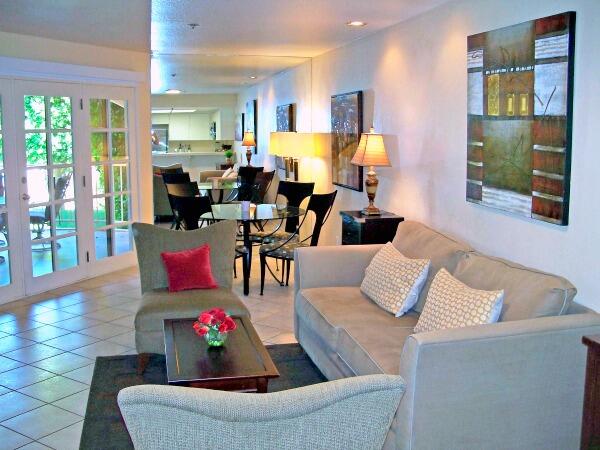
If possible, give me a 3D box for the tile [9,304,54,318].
[{"bbox_3d":[-2.393,0.758,5.641,0.317,0.010,0.317,6,10,31],"label":"tile"}]

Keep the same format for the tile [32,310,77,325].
[{"bbox_3d":[-2.121,0.791,5.488,0.325,0.010,0.325,6,10,32],"label":"tile"}]

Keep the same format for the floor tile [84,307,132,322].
[{"bbox_3d":[-1.666,0.785,5.564,0.325,0.010,0.325,6,10,32],"label":"floor tile"}]

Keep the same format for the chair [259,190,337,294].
[{"bbox_3d":[-0.002,0.172,6.091,0.561,0.996,0.459,6,10,31],"label":"chair"}]

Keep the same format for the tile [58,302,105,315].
[{"bbox_3d":[-1.951,0.752,5.746,0.317,0.010,0.317,6,10,31],"label":"tile"}]

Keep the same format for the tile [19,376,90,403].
[{"bbox_3d":[-1.485,0.995,3.875,0.311,0.010,0.311,6,10,31],"label":"tile"}]

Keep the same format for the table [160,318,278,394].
[{"bbox_3d":[-0.478,0.882,3.612,0.537,0.430,0.990,-1,9,-13],"label":"table"}]

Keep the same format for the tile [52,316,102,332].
[{"bbox_3d":[-1.783,0.800,5.146,0.311,0.010,0.311,6,10,31],"label":"tile"}]

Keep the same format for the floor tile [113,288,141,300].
[{"bbox_3d":[-1.614,0.679,6.288,0.317,0.010,0.317,6,10,31],"label":"floor tile"}]

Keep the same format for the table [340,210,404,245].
[{"bbox_3d":[0.605,0.348,5.404,0.367,0.867,0.459,-1,9,-14],"label":"table"}]

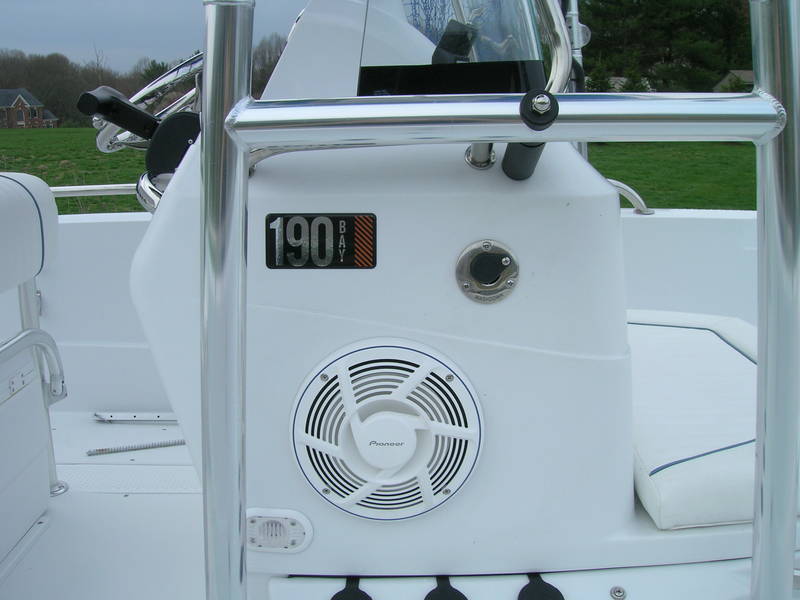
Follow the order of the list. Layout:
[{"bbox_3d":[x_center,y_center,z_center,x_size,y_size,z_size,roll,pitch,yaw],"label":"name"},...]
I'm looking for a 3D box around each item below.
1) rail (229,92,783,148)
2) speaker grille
[{"bbox_3d":[0.085,-0.145,0.633,0.449,0.039,0.039,-1,14,0],"label":"rail"},{"bbox_3d":[-0.012,0.125,0.732,0.184,0.184,0.030,-1,14,-1],"label":"speaker grille"}]

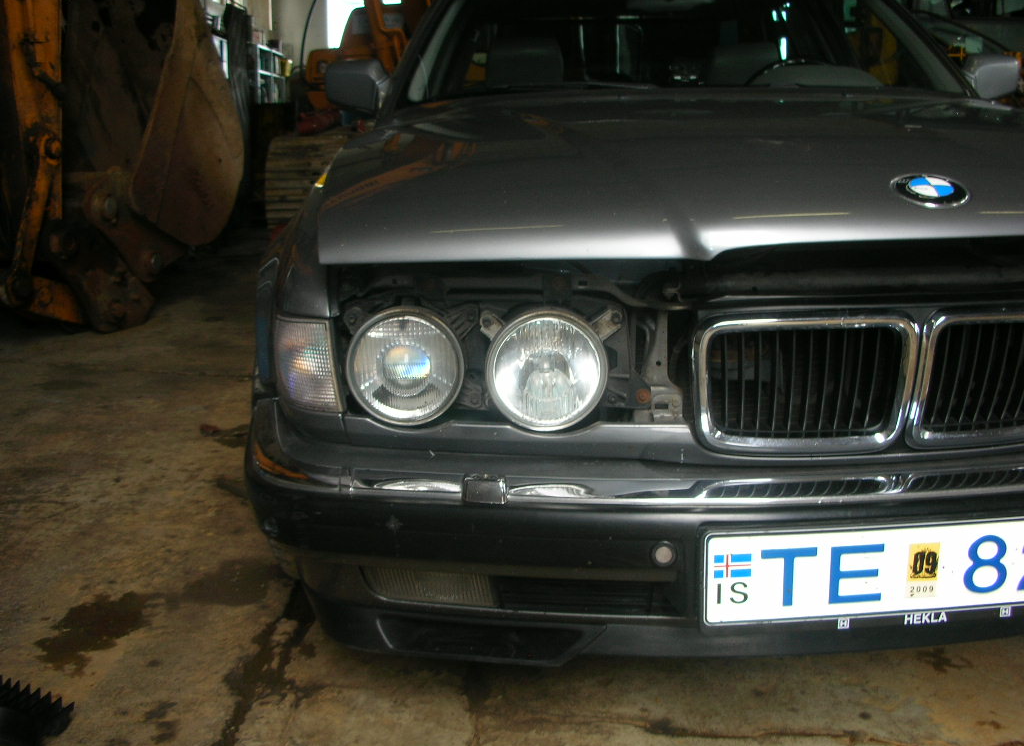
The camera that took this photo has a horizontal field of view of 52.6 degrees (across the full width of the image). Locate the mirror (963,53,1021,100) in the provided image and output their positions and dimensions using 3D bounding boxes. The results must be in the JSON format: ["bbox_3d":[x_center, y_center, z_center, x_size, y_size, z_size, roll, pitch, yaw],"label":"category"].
[{"bbox_3d":[1.335,-0.825,2.880,0.160,0.125,0.105,-2,15,-5],"label":"mirror"}]

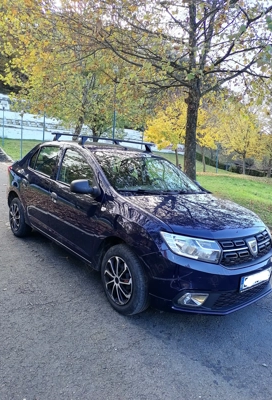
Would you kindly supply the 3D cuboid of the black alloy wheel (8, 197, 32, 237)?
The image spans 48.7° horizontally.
[{"bbox_3d":[-1.790,0.267,4.652,0.190,0.615,0.615,-1,10,-40],"label":"black alloy wheel"}]

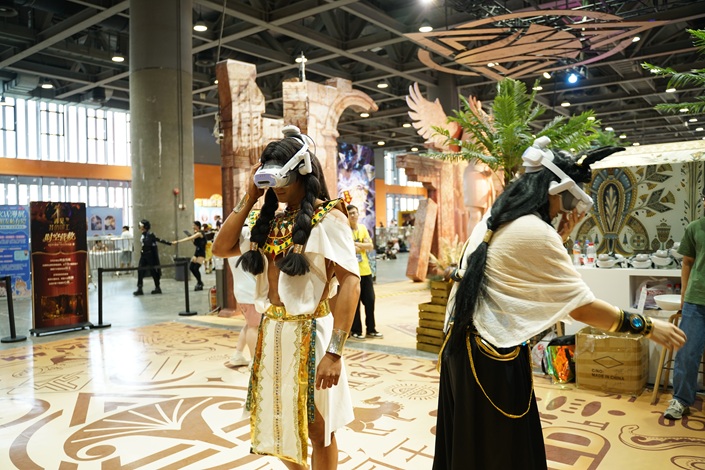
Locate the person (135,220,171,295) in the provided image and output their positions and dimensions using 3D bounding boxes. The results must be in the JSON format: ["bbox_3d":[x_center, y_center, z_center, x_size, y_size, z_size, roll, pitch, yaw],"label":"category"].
[{"bbox_3d":[-4.486,0.497,12.224,0.760,1.660,0.520,-1,1,-13],"label":"person"}]

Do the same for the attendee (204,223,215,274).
[{"bbox_3d":[-4.536,0.426,17.305,0.460,1.600,0.350,0,1,18],"label":"attendee"}]

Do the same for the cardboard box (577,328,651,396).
[{"bbox_3d":[2.370,1.130,5.000,0.505,0.490,0.470,0,1,36],"label":"cardboard box"}]

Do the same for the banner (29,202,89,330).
[{"bbox_3d":[-4.350,0.457,8.200,0.800,1.880,0.420,-2,1,-40],"label":"banner"}]

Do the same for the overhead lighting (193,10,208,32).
[{"bbox_3d":[-5.443,-7.610,19.634,0.480,0.600,0.480,-1,1,0],"label":"overhead lighting"}]

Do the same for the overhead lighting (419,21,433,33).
[{"bbox_3d":[2.672,-7.563,19.936,0.500,0.380,0.500,-1,1,0],"label":"overhead lighting"}]

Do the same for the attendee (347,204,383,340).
[{"bbox_3d":[0.110,0.479,7.346,0.530,1.750,0.380,-1,1,-13],"label":"attendee"}]

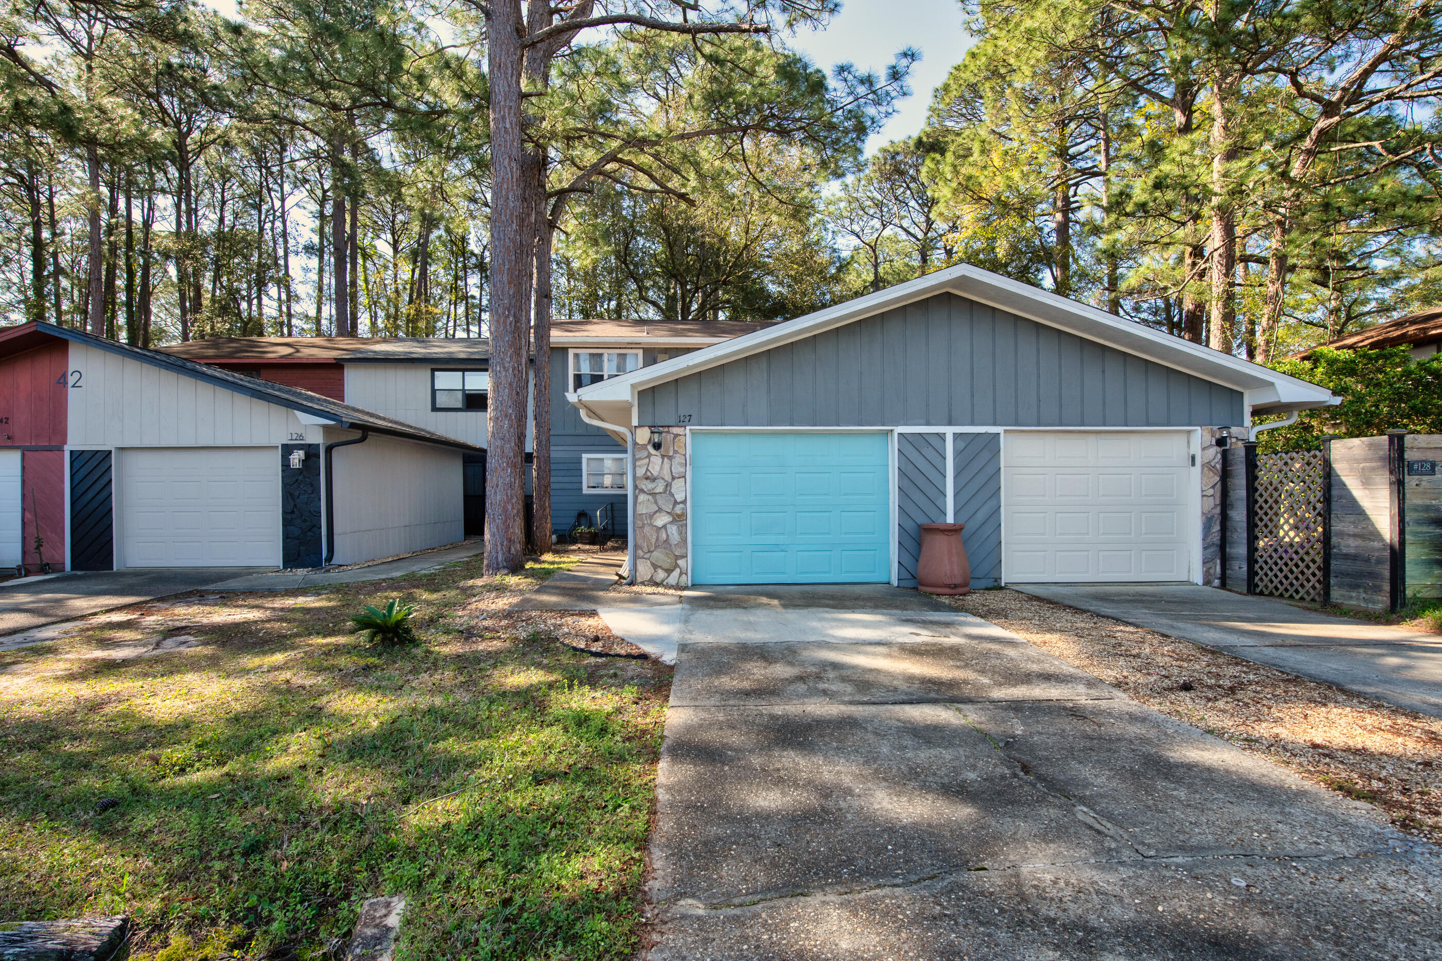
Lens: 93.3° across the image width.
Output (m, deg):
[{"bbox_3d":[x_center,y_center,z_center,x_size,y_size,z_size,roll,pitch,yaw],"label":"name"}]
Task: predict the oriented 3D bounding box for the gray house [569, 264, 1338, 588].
[{"bbox_3d":[2.930,-0.660,12.100,9.800,4.200,6.900,0,0,-1],"label":"gray house"}]

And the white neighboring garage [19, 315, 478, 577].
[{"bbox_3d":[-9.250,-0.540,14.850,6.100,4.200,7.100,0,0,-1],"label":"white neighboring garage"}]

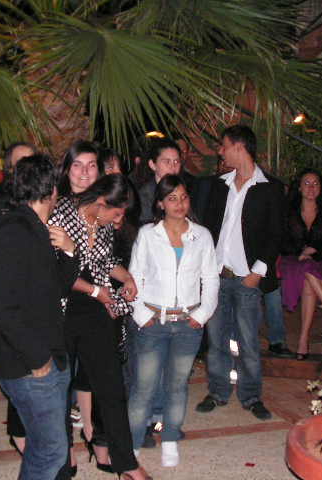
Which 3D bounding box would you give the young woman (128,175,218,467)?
[{"bbox_3d":[0.063,0.411,4.466,0.480,1.560,0.360,0,6,-2],"label":"young woman"}]

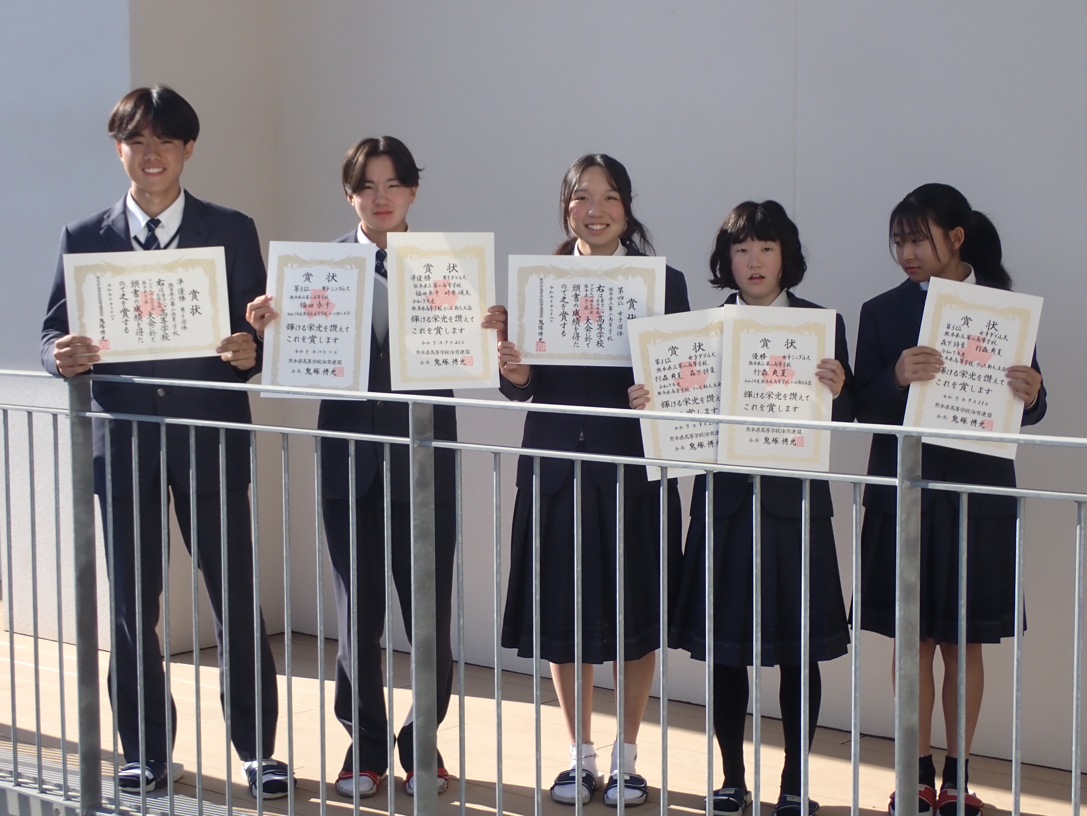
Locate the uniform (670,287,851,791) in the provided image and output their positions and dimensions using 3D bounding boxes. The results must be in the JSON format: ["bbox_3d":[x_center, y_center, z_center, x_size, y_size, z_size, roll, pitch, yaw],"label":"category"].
[{"bbox_3d":[0.547,0.341,5.318,0.468,1.283,0.370,0,5,4],"label":"uniform"}]

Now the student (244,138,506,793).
[{"bbox_3d":[-0.422,0.153,5.472,0.651,1.706,0.400,-1,5,-3],"label":"student"}]

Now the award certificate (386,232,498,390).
[{"bbox_3d":[-0.251,-0.244,5.280,0.273,0.394,0.010,-2,-2,-11],"label":"award certificate"}]

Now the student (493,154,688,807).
[{"bbox_3d":[0.125,0.181,5.415,0.489,1.654,0.380,0,5,2],"label":"student"}]

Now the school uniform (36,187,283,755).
[{"bbox_3d":[-0.997,0.187,5.485,0.608,1.500,0.380,-1,5,-6],"label":"school uniform"}]

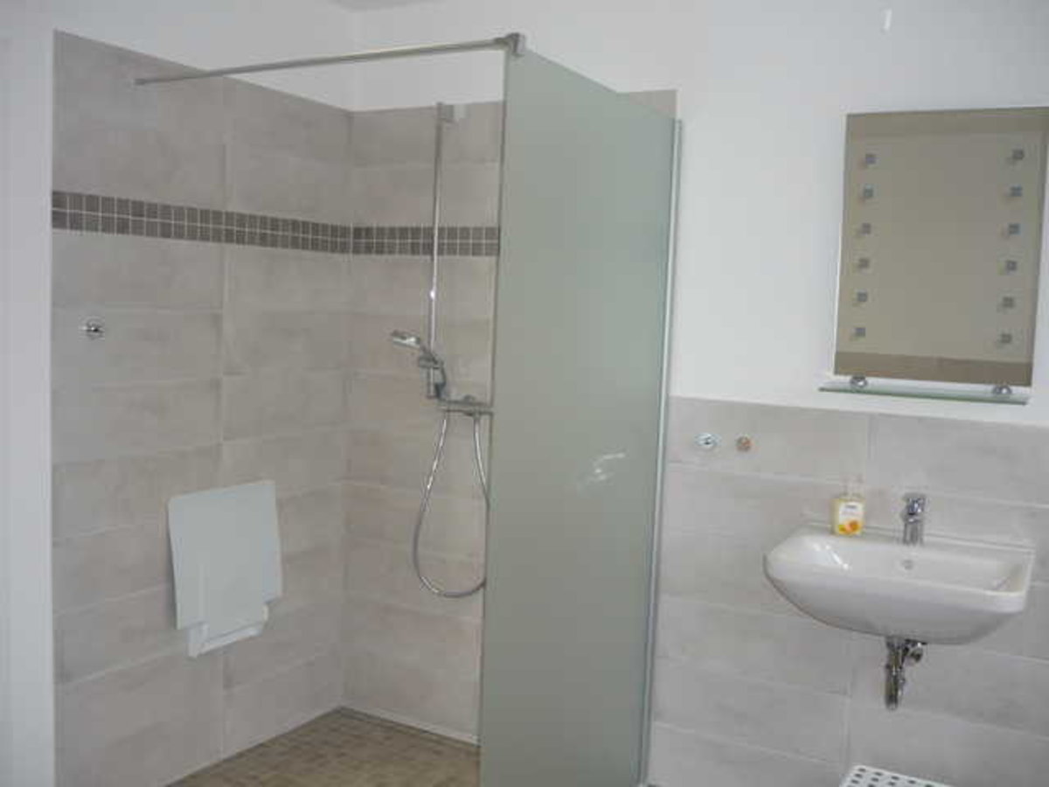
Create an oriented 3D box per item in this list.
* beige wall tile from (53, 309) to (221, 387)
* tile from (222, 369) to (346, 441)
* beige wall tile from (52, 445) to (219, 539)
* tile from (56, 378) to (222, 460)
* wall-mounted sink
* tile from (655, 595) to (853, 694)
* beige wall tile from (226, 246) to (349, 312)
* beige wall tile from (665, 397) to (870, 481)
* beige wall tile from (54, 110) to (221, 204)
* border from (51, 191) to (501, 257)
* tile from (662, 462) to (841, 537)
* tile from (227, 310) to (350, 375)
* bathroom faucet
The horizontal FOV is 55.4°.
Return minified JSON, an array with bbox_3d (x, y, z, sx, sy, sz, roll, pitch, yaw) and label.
[{"bbox_3d":[-1.062,-0.133,2.802,0.012,0.200,0.577,5,6,29],"label":"beige wall tile"},{"bbox_3d":[-0.784,0.032,3.326,0.012,0.200,0.586,5,6,29],"label":"tile"},{"bbox_3d":[-1.072,0.266,2.819,0.010,0.198,0.595,5,6,29],"label":"beige wall tile"},{"bbox_3d":[-1.066,0.068,2.801,0.010,0.198,0.595,5,6,29],"label":"tile"},{"bbox_3d":[0.902,0.490,2.471,0.615,0.190,0.480,5,6,29],"label":"wall-mounted sink"},{"bbox_3d":[0.654,0.729,2.901,0.595,0.198,0.010,5,6,29],"label":"tile"},{"bbox_3d":[-0.768,-0.367,3.282,0.010,0.198,0.595,5,6,29],"label":"beige wall tile"},{"bbox_3d":[0.673,0.126,2.857,0.590,0.200,0.012,5,6,29],"label":"beige wall tile"},{"bbox_3d":[-1.036,-0.627,2.744,0.010,0.198,0.595,5,6,29],"label":"beige wall tile"},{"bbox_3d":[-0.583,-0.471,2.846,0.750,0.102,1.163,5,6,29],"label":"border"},{"bbox_3d":[0.666,0.326,2.875,0.590,0.200,0.012,5,6,29],"label":"tile"},{"bbox_3d":[-0.776,-0.166,3.299,0.010,0.198,0.595,5,6,29],"label":"tile"},{"bbox_3d":[0.991,0.323,2.555,0.050,0.138,0.125,5,6,29],"label":"bathroom faucet"}]

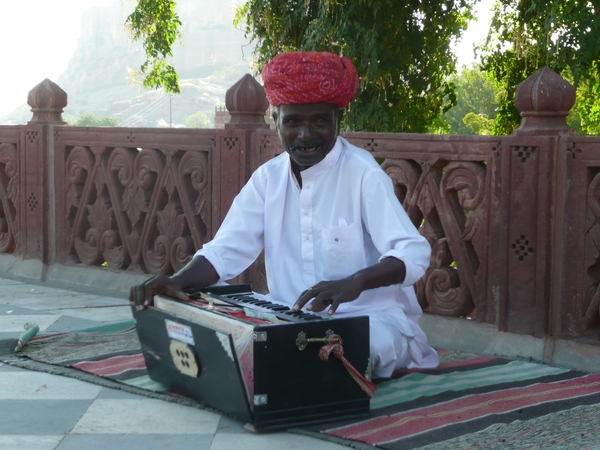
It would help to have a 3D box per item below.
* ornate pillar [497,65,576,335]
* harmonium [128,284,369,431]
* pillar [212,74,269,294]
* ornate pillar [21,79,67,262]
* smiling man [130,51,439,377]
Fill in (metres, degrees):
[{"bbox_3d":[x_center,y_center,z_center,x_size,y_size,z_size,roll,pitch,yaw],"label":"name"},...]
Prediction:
[{"bbox_3d":[0.665,-0.067,3.980,0.165,0.721,0.168,-5,7,-43],"label":"ornate pillar"},{"bbox_3d":[-0.132,0.300,3.416,0.339,0.228,0.586,-3,6,-28],"label":"harmonium"},{"bbox_3d":[-0.163,-0.143,4.872,0.165,0.721,0.168,-5,7,-43],"label":"pillar"},{"bbox_3d":[-0.991,-0.219,5.763,0.165,0.721,0.168,-5,7,-43],"label":"ornate pillar"},{"bbox_3d":[0.007,-0.029,3.693,0.540,0.830,0.690,4,7,40],"label":"smiling man"}]

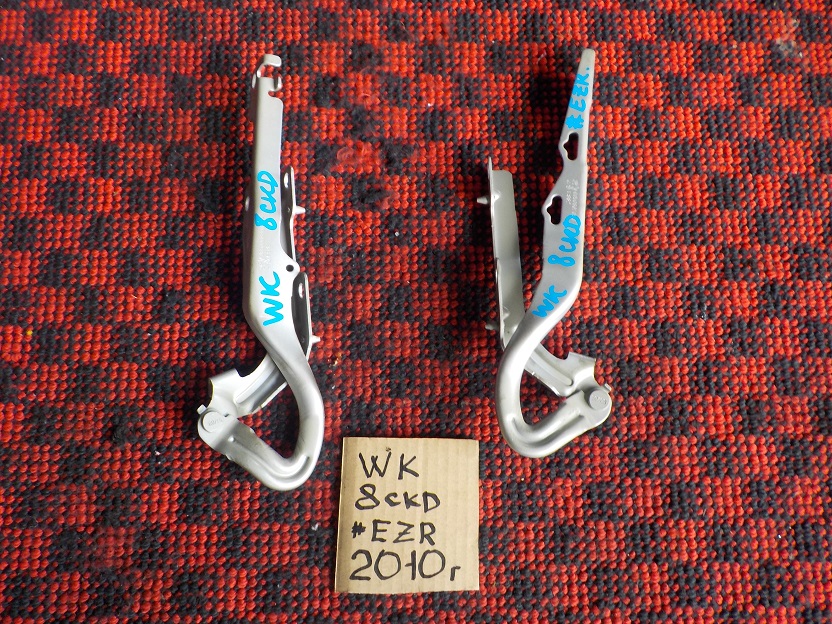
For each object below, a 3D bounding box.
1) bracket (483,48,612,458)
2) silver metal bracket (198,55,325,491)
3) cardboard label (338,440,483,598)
[{"bbox_3d":[0.101,-0.051,0.580,0.093,0.065,0.331,0,78,-1],"label":"bracket"},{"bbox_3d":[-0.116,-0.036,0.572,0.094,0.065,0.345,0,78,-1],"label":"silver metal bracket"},{"bbox_3d":[-0.005,0.157,0.563,0.109,0.004,0.115,2,78,-1],"label":"cardboard label"}]

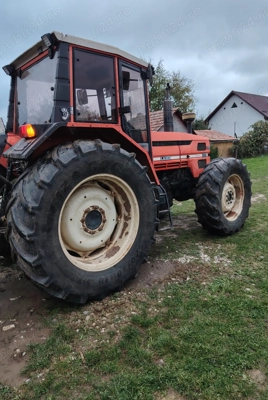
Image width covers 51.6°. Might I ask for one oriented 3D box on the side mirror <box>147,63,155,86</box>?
[{"bbox_3d":[0.217,-1.616,3.580,0.070,0.285,0.170,-4,10,-9],"label":"side mirror"}]

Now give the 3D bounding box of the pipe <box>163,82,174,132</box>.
[{"bbox_3d":[0.608,-1.618,4.860,0.160,0.850,0.160,-3,10,0],"label":"pipe"}]

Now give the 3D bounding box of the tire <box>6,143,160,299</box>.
[{"bbox_3d":[-0.464,0.222,3.048,1.730,1.720,0.520,-11,13,-41],"label":"tire"}]

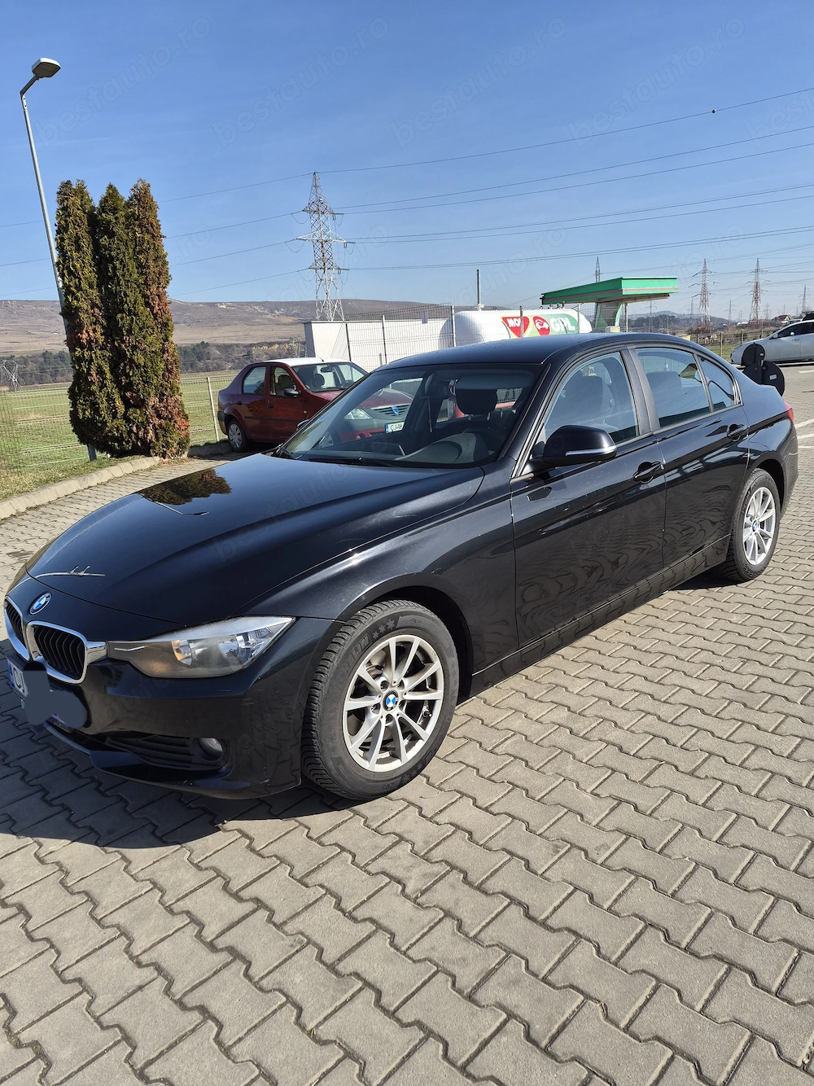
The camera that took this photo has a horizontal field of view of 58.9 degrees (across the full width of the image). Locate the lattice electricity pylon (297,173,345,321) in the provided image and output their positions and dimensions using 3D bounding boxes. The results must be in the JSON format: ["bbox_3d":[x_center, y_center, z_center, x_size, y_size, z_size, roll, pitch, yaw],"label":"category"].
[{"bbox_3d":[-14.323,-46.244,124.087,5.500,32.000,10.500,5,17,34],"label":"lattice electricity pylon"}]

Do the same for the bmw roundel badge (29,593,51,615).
[{"bbox_3d":[-1.194,0.199,2.357,0.082,0.012,0.082,11,57,46],"label":"bmw roundel badge"}]

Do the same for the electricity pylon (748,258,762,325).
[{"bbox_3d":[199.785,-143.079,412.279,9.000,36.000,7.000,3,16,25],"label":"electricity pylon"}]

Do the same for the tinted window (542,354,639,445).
[{"bbox_3d":[0.746,-0.590,3.018,0.800,0.400,0.060,-17,-3,-41],"label":"tinted window"}]

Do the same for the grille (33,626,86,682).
[{"bbox_3d":[-1.057,0.336,2.234,0.270,0.165,0.060,5,16,37],"label":"grille"}]

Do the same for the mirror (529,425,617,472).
[{"bbox_3d":[0.615,-0.353,2.707,0.200,0.160,0.245,-16,17,-41],"label":"mirror"}]

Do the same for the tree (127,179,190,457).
[{"bbox_3d":[-4.024,-3.481,11.405,0.800,4.117,0.800,-5,14,0],"label":"tree"}]

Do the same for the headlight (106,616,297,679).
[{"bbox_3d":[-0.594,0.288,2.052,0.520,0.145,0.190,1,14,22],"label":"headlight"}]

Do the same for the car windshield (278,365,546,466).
[{"bbox_3d":[-0.029,-0.589,3.314,1.400,0.130,0.750,9,52,46],"label":"car windshield"}]

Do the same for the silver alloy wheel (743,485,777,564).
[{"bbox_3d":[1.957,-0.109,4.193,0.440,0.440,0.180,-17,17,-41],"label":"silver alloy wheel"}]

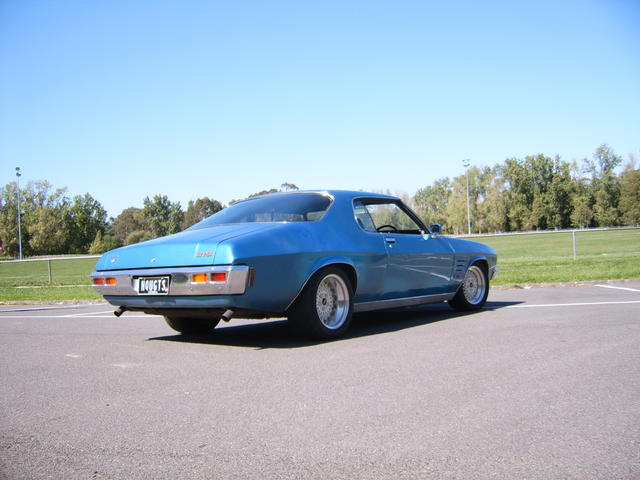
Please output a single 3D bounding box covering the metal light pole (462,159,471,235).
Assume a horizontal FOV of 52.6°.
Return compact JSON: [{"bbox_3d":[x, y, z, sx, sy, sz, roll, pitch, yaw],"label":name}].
[{"bbox_3d":[26.814,-7.775,117.000,0.850,13.830,0.600,-3,-2,18],"label":"metal light pole"}]

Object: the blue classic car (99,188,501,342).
[{"bbox_3d":[0.152,0.187,6.770,1.870,1.350,4.750,-3,-2,36],"label":"blue classic car"}]

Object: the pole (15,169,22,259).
[{"bbox_3d":[-44.536,-3.931,96.000,0.800,13.840,0.600,-1,-2,-20],"label":"pole"}]

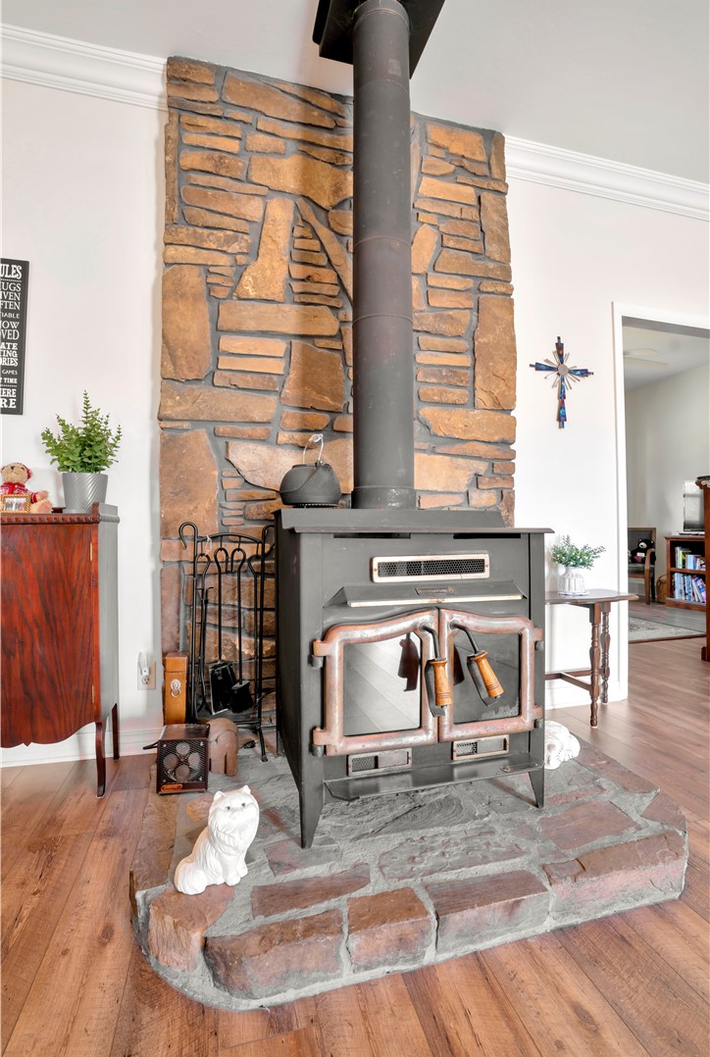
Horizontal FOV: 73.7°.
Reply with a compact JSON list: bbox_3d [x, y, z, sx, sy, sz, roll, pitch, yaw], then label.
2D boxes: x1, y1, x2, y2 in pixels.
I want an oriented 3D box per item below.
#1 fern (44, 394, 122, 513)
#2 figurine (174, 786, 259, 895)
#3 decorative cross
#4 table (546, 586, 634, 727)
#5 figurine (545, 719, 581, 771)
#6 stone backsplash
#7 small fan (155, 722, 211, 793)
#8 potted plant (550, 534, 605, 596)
[{"bbox_3d":[-0.998,-0.274,1.730,0.285,0.450,0.255,0,-1,-14],"label":"fern"},{"bbox_3d":[-0.312,0.695,1.094,0.162,0.215,0.138,-1,-1,36],"label":"figurine"},{"bbox_3d":[1.042,-0.735,2.390,0.370,0.455,0.030,0,-1,-14],"label":"decorative cross"},{"bbox_3d":[1.062,0.614,2.258,0.550,0.595,0.285,0,-1,-14],"label":"table"},{"bbox_3d":[0.700,0.752,1.690,0.210,0.115,0.220,0,-1,20],"label":"figurine"},{"bbox_3d":[-0.012,-0.519,2.080,1.550,2.660,0.110,0,-1,-14],"label":"stone backsplash"},{"bbox_3d":[-0.532,0.723,1.499,0.150,0.165,0.120,0,-1,-9],"label":"small fan"},{"bbox_3d":[1.082,0.181,2.305,0.255,0.290,0.210,0,-1,-14],"label":"potted plant"}]

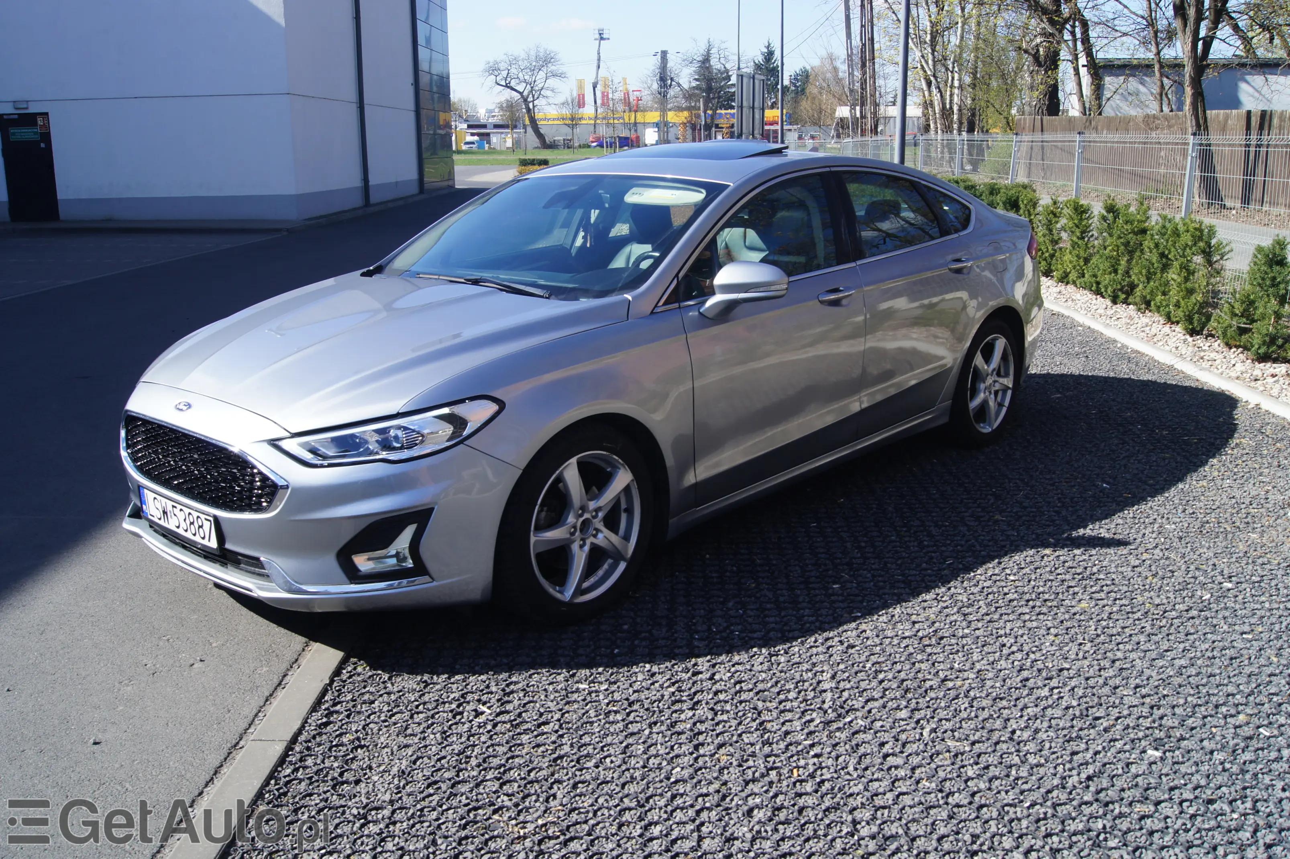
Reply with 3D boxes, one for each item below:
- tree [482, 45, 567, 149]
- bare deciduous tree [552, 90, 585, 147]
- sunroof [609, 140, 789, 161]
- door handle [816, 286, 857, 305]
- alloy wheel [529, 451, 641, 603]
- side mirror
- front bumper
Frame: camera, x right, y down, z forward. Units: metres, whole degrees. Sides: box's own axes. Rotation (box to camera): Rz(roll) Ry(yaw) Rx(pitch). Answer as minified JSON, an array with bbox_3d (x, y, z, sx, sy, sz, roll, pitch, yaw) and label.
[{"bbox_3d":[-13.434,-36.974,119.873,9.443,11.022,8.500,-3,14,-6],"label":"tree"},{"bbox_3d":[-7.202,-29.138,101.711,3.148,5.871,3.000,-2,14,-3],"label":"bare deciduous tree"},{"bbox_3d":[0.196,-1.255,4.856,0.840,0.070,0.460,11,24,42],"label":"sunroof"},{"bbox_3d":[0.761,-0.532,4.261,0.060,0.052,0.245,11,19,42],"label":"door handle"},{"bbox_3d":[-0.247,0.304,3.523,0.190,0.490,0.490,11,19,42],"label":"alloy wheel"},{"bbox_3d":[0.337,-0.500,3.753,0.240,0.185,0.250,11,19,42],"label":"side mirror"},{"bbox_3d":[-1.255,0.151,3.580,1.850,0.600,0.660,11,19,42],"label":"front bumper"}]

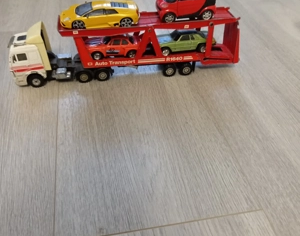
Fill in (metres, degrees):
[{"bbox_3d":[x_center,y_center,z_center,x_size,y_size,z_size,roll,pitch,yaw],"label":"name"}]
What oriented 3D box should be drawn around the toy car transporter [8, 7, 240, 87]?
[{"bbox_3d":[-0.028,-0.107,0.455,0.332,0.089,0.046,-6,42,-10],"label":"toy car transporter"}]

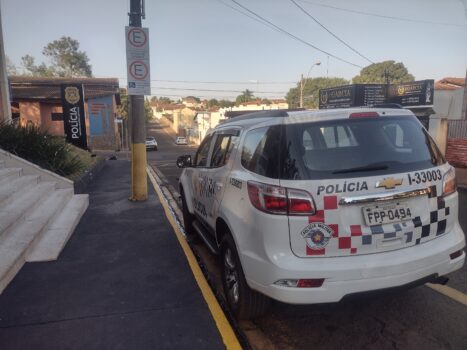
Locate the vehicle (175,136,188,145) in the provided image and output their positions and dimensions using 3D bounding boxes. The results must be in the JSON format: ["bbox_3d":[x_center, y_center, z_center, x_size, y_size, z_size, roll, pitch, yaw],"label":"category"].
[{"bbox_3d":[-9.977,-6.508,69.401,1.720,1.480,4.100,-2,6,-13],"label":"vehicle"}]

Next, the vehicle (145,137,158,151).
[{"bbox_3d":[-9.114,-3.441,39.717,1.720,1.480,4.100,-2,6,-11],"label":"vehicle"}]

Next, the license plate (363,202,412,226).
[{"bbox_3d":[1.105,0.278,2.605,0.400,0.130,0.020,-5,-10,-18],"label":"license plate"}]

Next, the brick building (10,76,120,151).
[{"bbox_3d":[-14.419,-5.393,31.710,8.300,6.100,7.000,-3,10,-16],"label":"brick building"}]

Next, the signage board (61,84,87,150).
[{"bbox_3d":[-7.600,-2.756,17.514,1.000,3.100,0.250,-3,10,-16],"label":"signage board"}]

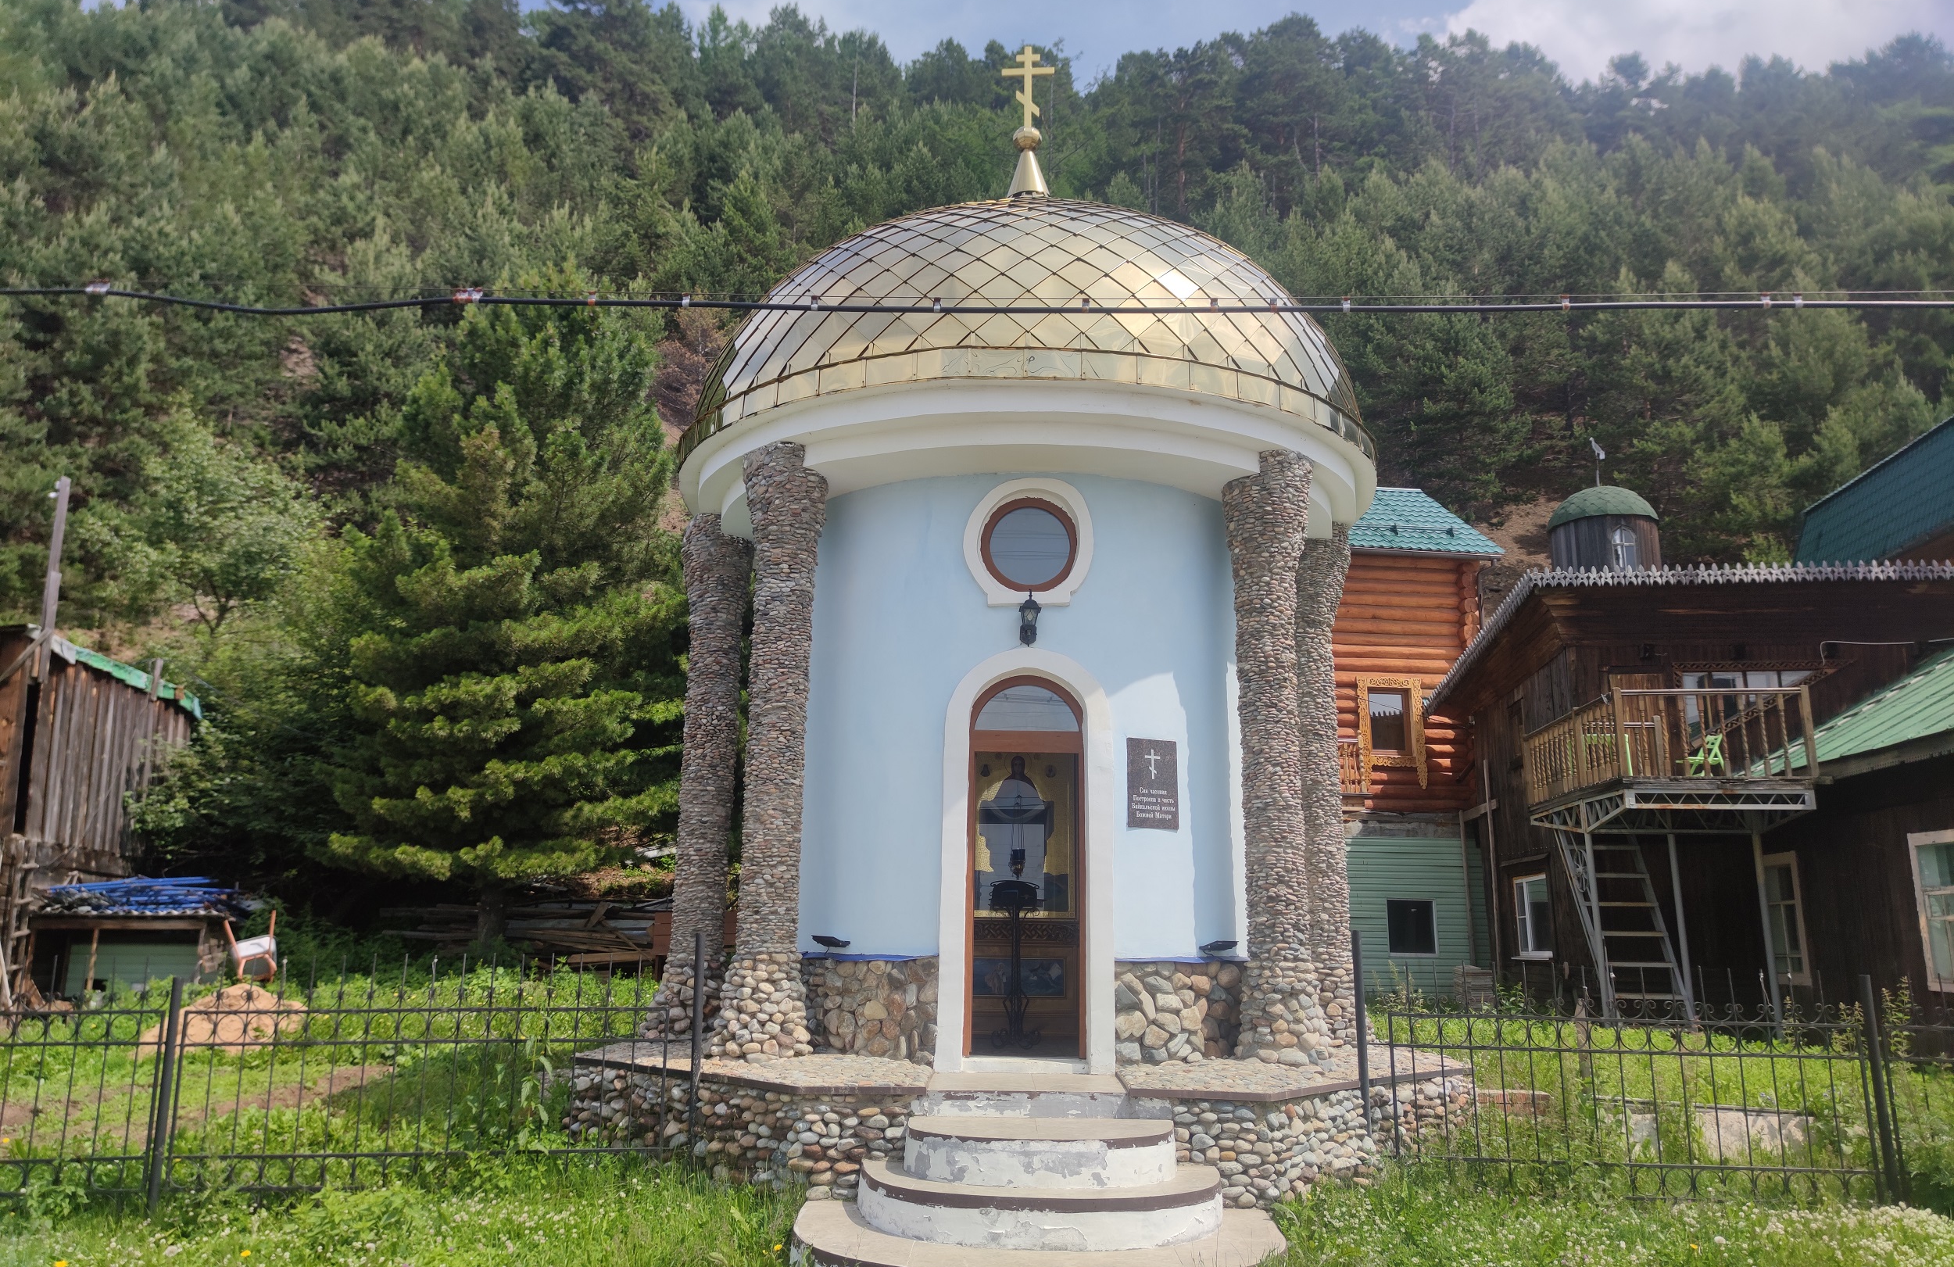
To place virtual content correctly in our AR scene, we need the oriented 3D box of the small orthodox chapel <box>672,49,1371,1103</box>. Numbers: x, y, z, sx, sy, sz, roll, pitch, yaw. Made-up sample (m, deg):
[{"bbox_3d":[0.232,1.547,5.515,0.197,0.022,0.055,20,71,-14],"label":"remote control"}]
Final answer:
[{"bbox_3d":[0.376,-1.009,10.679,5.467,8.180,5.467,1,-13,0],"label":"small orthodox chapel"}]

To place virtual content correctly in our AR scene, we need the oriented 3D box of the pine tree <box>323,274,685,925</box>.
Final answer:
[{"bbox_3d":[-5.460,-0.534,16.299,4.150,8.430,4.150,1,-13,0],"label":"pine tree"}]

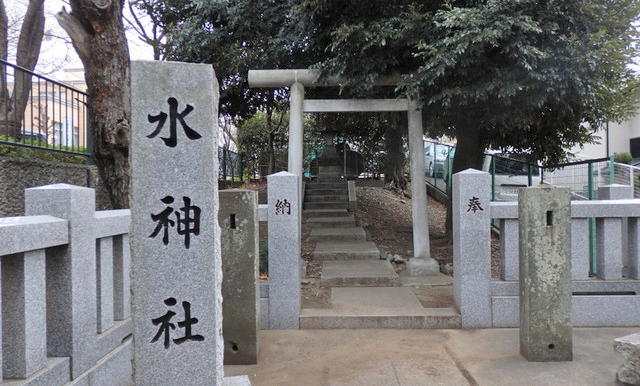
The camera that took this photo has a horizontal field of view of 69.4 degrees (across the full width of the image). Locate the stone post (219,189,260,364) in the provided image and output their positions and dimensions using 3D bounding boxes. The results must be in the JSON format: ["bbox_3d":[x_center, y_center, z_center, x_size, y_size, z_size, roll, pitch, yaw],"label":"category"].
[{"bbox_3d":[-0.710,0.697,3.930,0.355,1.470,0.200,-1,0,1],"label":"stone post"}]

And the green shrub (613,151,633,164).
[{"bbox_3d":[7.860,-0.880,12.000,0.500,0.380,0.450,-1,0,1],"label":"green shrub"}]

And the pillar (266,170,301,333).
[{"bbox_3d":[-0.380,0.597,5.020,0.320,1.660,0.310,-1,0,1],"label":"pillar"}]

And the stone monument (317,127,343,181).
[{"bbox_3d":[0.270,-1.070,13.100,0.740,1.600,0.720,-1,0,1],"label":"stone monument"}]

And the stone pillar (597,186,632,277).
[{"bbox_3d":[3.920,0.480,6.130,0.280,1.220,0.280,-1,0,1],"label":"stone pillar"}]

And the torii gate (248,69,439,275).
[{"bbox_3d":[0.570,-0.340,7.380,3.400,3.240,0.440,-1,0,1],"label":"torii gate"}]

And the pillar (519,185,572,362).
[{"bbox_3d":[1.920,0.666,3.940,0.360,1.480,0.190,-1,0,1],"label":"pillar"}]

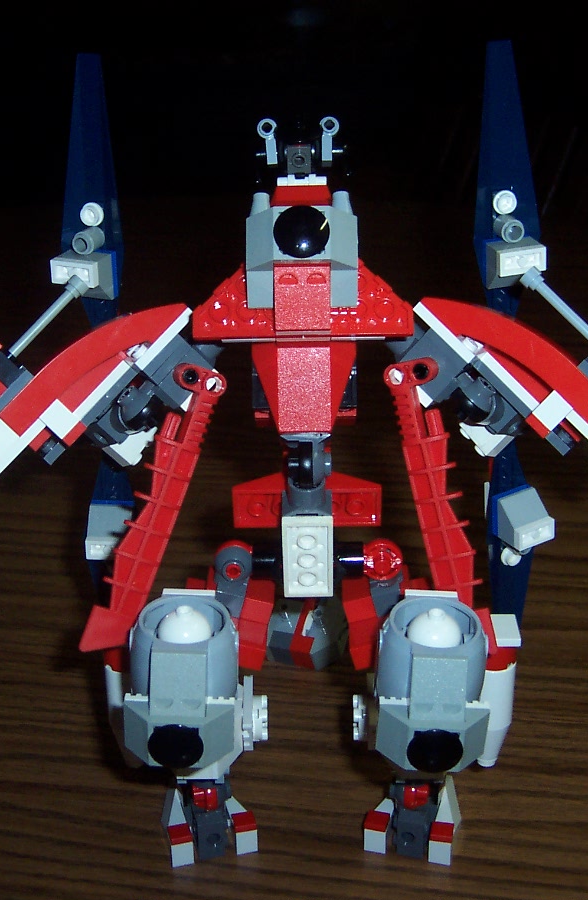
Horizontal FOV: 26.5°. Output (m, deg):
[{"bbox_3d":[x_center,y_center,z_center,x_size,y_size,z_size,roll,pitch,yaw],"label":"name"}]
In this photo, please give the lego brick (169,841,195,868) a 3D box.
[{"bbox_3d":[-0.042,0.149,0.468,0.008,0.010,0.009,-7,25,-13],"label":"lego brick"}]

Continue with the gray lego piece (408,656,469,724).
[{"bbox_3d":[0.042,0.068,0.358,0.016,0.017,0.010,-1,25,0],"label":"gray lego piece"}]

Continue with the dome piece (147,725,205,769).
[{"bbox_3d":[-0.034,0.086,0.357,0.016,0.016,0.006,0,29,0],"label":"dome piece"}]

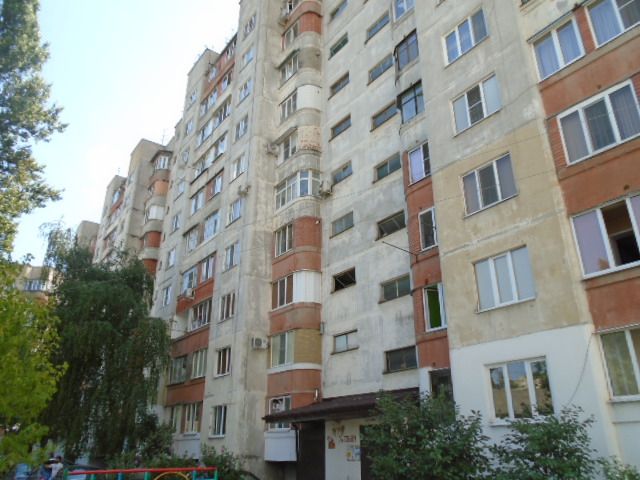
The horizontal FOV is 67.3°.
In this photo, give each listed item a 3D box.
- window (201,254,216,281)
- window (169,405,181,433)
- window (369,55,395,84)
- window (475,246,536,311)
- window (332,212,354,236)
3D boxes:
[{"bbox_3d":[-6.936,1.803,29.587,0.170,1.434,1.718,17,-29,-34],"label":"window"},{"bbox_3d":[-8.231,10.233,27.387,0.150,1.456,1.730,17,-29,-34],"label":"window"},{"bbox_3d":[3.100,-8.572,24.140,0.170,0.762,1.611,17,-29,-34],"label":"window"},{"bbox_3d":[4.835,1.085,12.662,0.160,1.404,1.667,17,-28,-34],"label":"window"},{"bbox_3d":[1.178,-0.698,23.726,0.154,0.799,1.619,17,-29,-35],"label":"window"}]

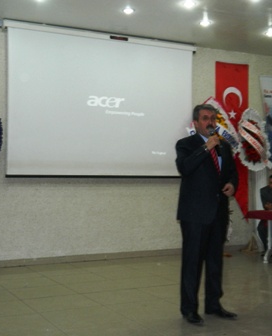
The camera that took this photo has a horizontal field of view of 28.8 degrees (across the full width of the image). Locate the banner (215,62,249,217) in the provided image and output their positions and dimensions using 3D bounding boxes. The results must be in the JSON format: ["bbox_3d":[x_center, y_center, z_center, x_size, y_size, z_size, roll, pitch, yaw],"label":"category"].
[{"bbox_3d":[1.639,-0.443,8.891,0.699,2.658,0.050,1,-2,-26],"label":"banner"}]

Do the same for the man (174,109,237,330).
[{"bbox_3d":[0.585,0.356,4.330,0.510,1.740,0.380,1,-2,-35],"label":"man"}]

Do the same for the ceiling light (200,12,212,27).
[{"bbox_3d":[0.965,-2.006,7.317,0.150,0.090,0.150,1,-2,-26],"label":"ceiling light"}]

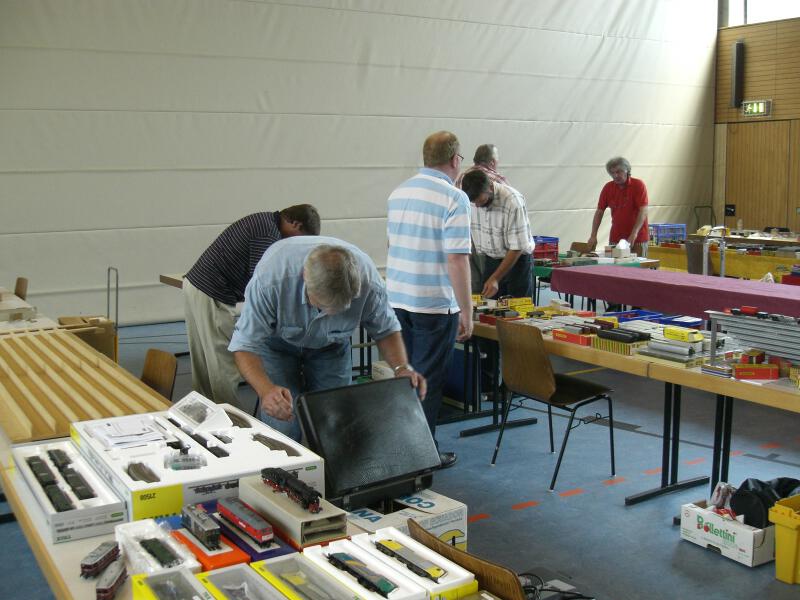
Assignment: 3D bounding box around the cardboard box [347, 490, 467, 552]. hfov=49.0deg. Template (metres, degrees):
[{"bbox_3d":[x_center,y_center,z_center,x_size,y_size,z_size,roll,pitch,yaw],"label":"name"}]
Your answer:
[{"bbox_3d":[-0.058,0.923,3.512,0.420,0.255,0.500,-7,10,-37],"label":"cardboard box"}]

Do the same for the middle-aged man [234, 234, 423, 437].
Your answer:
[{"bbox_3d":[-0.321,0.397,3.524,0.670,1.300,0.820,-3,8,-17],"label":"middle-aged man"}]

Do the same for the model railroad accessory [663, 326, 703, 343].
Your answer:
[{"bbox_3d":[1.254,0.152,3.900,0.045,0.040,0.175,-4,9,-26],"label":"model railroad accessory"}]

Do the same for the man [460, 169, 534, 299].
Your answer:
[{"bbox_3d":[0.668,-0.102,6.128,0.720,1.580,0.550,-5,9,-32],"label":"man"}]

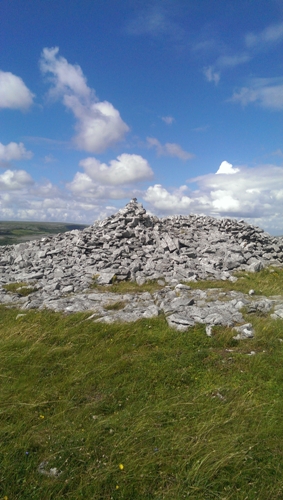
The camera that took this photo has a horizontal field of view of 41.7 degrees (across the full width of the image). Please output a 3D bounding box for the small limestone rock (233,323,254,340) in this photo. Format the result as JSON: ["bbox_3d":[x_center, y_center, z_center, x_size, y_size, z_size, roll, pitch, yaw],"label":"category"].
[{"bbox_3d":[1.509,1.209,5.500,0.320,0.200,0.260,0,3,-6],"label":"small limestone rock"}]

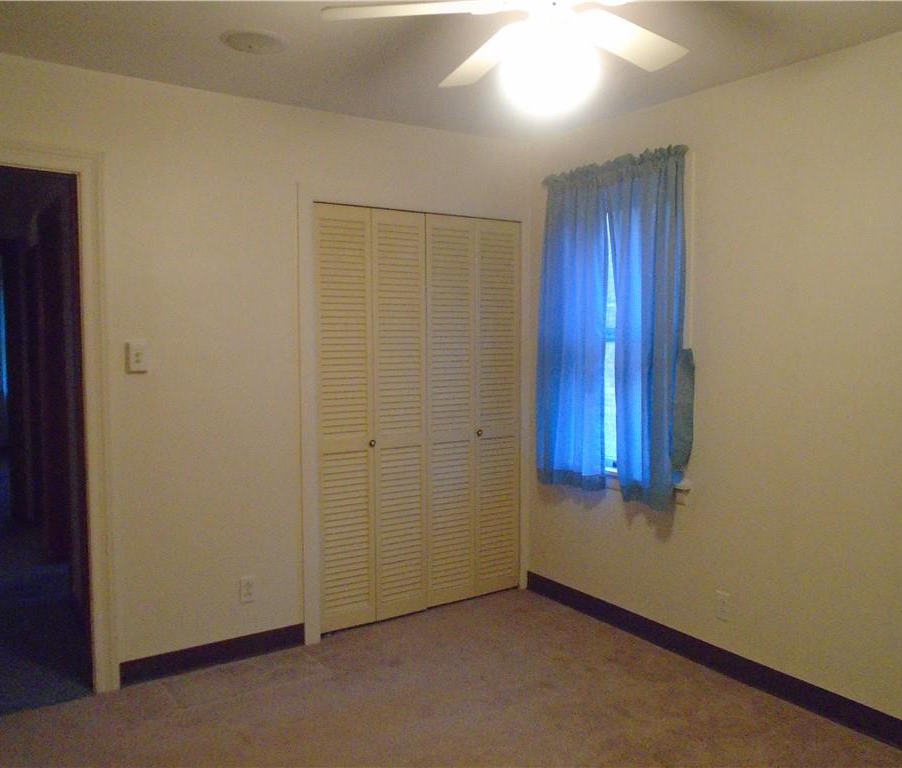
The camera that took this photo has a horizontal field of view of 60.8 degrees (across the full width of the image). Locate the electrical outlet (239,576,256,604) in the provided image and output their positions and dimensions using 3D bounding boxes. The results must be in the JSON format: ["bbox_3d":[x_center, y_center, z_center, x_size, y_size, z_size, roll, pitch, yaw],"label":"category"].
[{"bbox_3d":[-0.889,0.904,3.387,0.072,0.117,0.010,-3,5,-34],"label":"electrical outlet"}]

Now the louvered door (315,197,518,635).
[{"bbox_3d":[-0.123,0.160,3.876,1.195,2.000,0.035,-3,5,-34],"label":"louvered door"}]

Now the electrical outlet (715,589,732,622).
[{"bbox_3d":[1.145,0.938,3.235,0.010,0.117,0.072,-3,5,-34],"label":"electrical outlet"}]

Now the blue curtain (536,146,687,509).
[{"bbox_3d":[0.727,-0.253,3.660,0.100,1.550,0.925,-3,5,-34],"label":"blue curtain"}]

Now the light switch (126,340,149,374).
[{"bbox_3d":[-1.246,-0.106,3.063,0.072,0.118,0.015,-3,5,-34],"label":"light switch"}]

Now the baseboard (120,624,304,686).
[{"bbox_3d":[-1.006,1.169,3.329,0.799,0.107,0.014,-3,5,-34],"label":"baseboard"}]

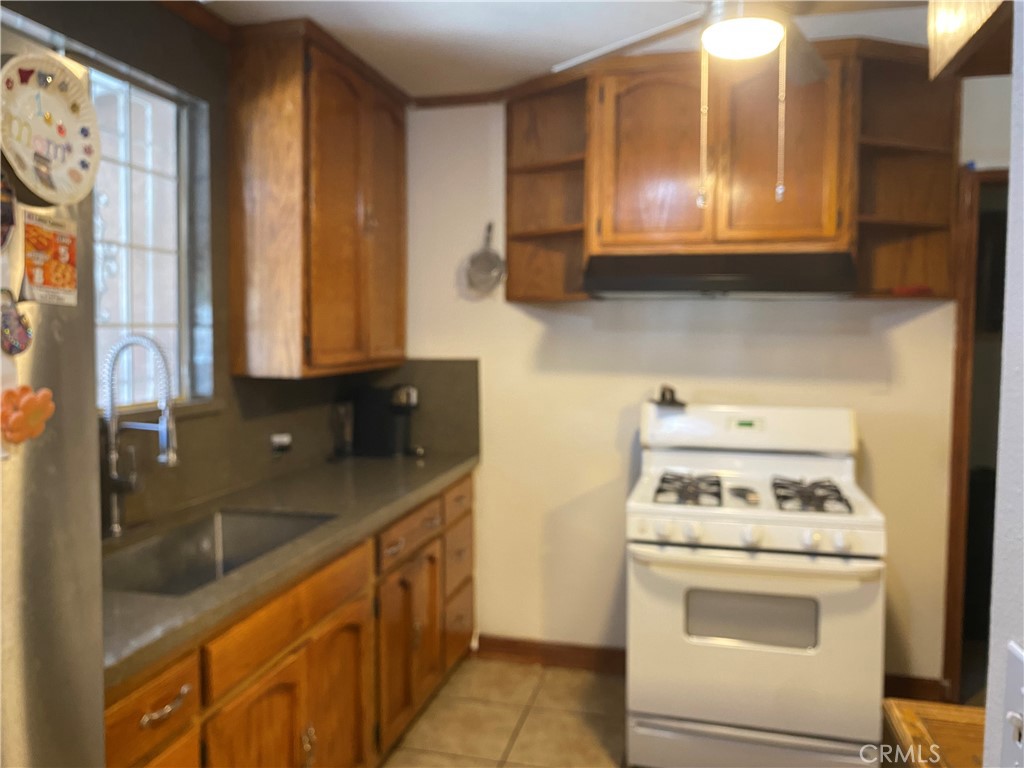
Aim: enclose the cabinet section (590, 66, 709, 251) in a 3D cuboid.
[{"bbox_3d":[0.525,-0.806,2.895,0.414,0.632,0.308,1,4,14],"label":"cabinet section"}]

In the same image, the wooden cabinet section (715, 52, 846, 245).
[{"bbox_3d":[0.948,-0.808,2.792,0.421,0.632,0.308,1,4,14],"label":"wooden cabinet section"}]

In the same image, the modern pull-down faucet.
[{"bbox_3d":[-0.963,0.142,1.975,0.203,0.525,0.079,2,4,25],"label":"modern pull-down faucet"}]

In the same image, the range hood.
[{"bbox_3d":[0.748,-0.400,2.850,0.911,0.143,0.455,1,4,13],"label":"range hood"}]

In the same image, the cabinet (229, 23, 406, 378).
[{"bbox_3d":[-0.686,-0.624,2.941,0.269,1.139,0.916,1,4,13],"label":"cabinet"}]

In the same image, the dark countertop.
[{"bbox_3d":[-0.687,0.402,2.344,0.584,0.043,2.208,1,4,13],"label":"dark countertop"}]

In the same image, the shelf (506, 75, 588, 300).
[{"bbox_3d":[0.128,-0.751,3.053,0.386,0.842,0.302,1,4,13],"label":"shelf"}]

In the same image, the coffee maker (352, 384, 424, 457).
[{"bbox_3d":[-0.529,0.163,3.313,0.292,0.307,0.158,1,4,13],"label":"coffee maker"}]

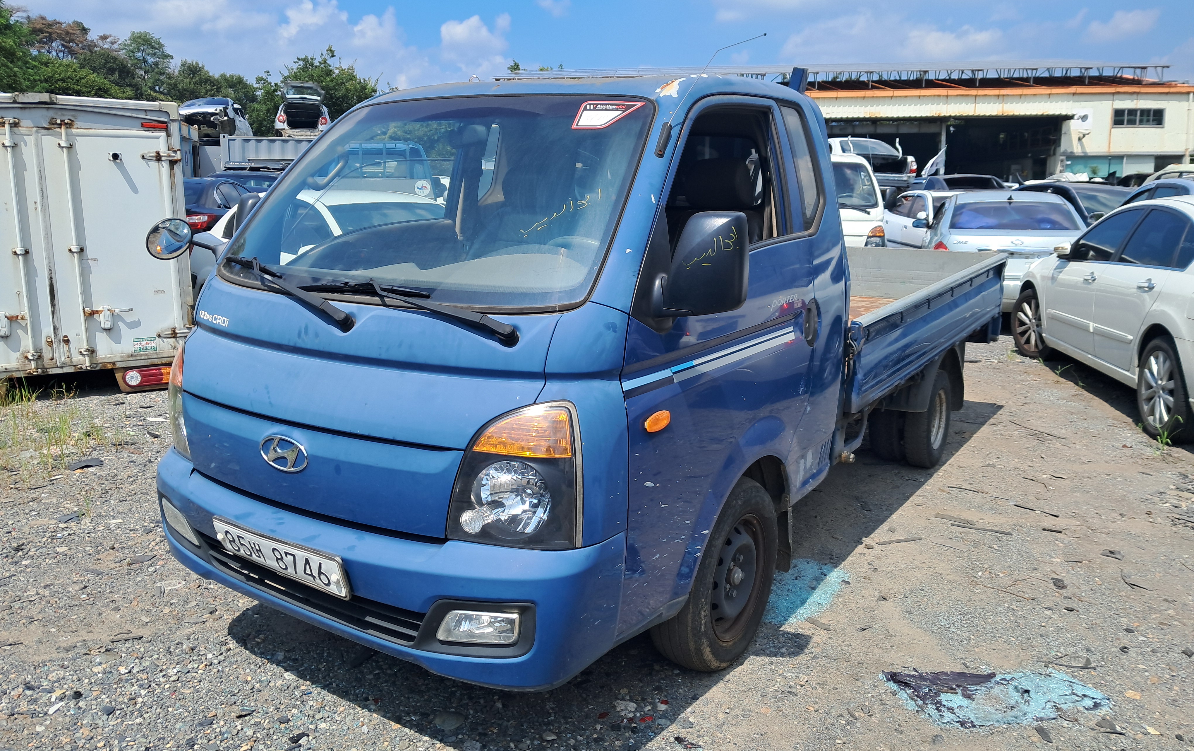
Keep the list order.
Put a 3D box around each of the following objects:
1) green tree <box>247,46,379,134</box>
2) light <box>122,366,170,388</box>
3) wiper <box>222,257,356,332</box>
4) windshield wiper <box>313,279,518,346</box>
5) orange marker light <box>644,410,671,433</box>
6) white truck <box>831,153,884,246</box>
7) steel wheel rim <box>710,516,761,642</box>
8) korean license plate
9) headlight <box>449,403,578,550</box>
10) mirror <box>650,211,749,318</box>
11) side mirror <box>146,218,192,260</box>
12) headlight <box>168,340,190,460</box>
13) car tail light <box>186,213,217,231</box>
[{"bbox_3d":[-9.600,-8.050,32.000,4.600,5.800,4.500,0,12,0],"label":"green tree"},{"bbox_3d":[-3.127,0.003,6.552,0.380,0.120,0.070,-9,15,-37],"label":"light"},{"bbox_3d":[-0.963,-0.279,2.829,0.069,0.089,0.817,-10,26,-45],"label":"wiper"},{"bbox_3d":[-0.551,-0.200,2.541,0.824,0.095,0.082,15,19,29],"label":"windshield wiper"},{"bbox_3d":[0.161,0.117,2.405,0.030,0.060,0.120,8,14,33],"label":"orange marker light"},{"bbox_3d":[3.000,-2.240,13.950,1.740,1.970,5.100,1,12,6],"label":"white truck"},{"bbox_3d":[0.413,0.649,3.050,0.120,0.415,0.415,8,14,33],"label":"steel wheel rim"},{"bbox_3d":[-0.876,0.496,2.566,0.535,0.118,0.022,8,26,33],"label":"korean license plate"},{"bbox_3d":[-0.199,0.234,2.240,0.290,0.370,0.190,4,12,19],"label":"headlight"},{"bbox_3d":[0.276,-0.292,2.433,0.225,0.265,0.140,6,14,25],"label":"mirror"},{"bbox_3d":[-1.427,-0.460,3.091,0.152,0.152,0.050,-12,41,-46],"label":"side mirror"},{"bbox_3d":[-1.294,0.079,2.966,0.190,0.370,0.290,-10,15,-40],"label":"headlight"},{"bbox_3d":[-5.114,-1.977,12.000,0.420,0.200,0.220,-3,12,-13],"label":"car tail light"}]

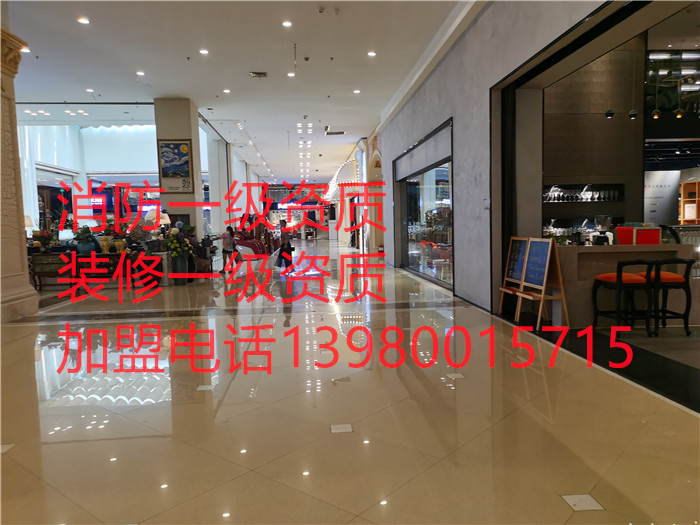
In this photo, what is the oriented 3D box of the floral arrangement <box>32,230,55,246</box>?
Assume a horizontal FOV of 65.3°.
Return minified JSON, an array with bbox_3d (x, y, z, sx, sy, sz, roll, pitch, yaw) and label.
[{"bbox_3d":[-7.692,-0.602,13.703,0.480,0.402,0.440,-2,4,-5],"label":"floral arrangement"}]

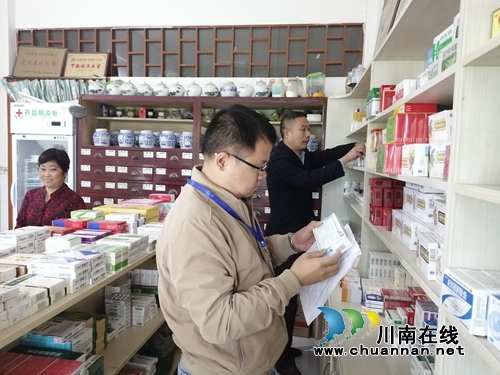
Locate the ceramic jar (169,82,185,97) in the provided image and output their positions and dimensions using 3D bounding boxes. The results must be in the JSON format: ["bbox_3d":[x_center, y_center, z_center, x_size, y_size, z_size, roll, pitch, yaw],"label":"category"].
[{"bbox_3d":[-0.613,-0.822,3.301,0.135,0.132,0.135,2,4,0],"label":"ceramic jar"}]

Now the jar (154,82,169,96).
[{"bbox_3d":[-0.755,-0.832,3.323,0.135,0.141,0.135,2,4,0],"label":"jar"}]

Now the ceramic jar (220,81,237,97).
[{"bbox_3d":[-0.174,-0.807,3.232,0.141,0.141,0.141,2,4,0],"label":"ceramic jar"}]

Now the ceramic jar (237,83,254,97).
[{"bbox_3d":[-0.033,-0.789,3.211,0.136,0.116,0.136,2,4,0],"label":"ceramic jar"}]

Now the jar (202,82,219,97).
[{"bbox_3d":[-0.323,-0.813,3.256,0.133,0.141,0.133,2,4,0],"label":"jar"}]

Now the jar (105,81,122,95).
[{"bbox_3d":[-1.183,-0.853,3.391,0.135,0.146,0.135,2,4,0],"label":"jar"}]

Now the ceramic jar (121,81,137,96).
[{"bbox_3d":[-1.045,-0.847,3.369,0.140,0.146,0.140,2,4,0],"label":"ceramic jar"}]

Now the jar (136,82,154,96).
[{"bbox_3d":[-0.897,-0.836,3.346,0.141,0.136,0.141,2,4,0],"label":"jar"}]

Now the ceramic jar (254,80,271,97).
[{"bbox_3d":[0.102,-0.799,3.188,0.131,0.149,0.131,2,4,0],"label":"ceramic jar"}]

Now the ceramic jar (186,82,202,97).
[{"bbox_3d":[-0.468,-0.820,3.278,0.136,0.141,0.136,2,4,0],"label":"ceramic jar"}]

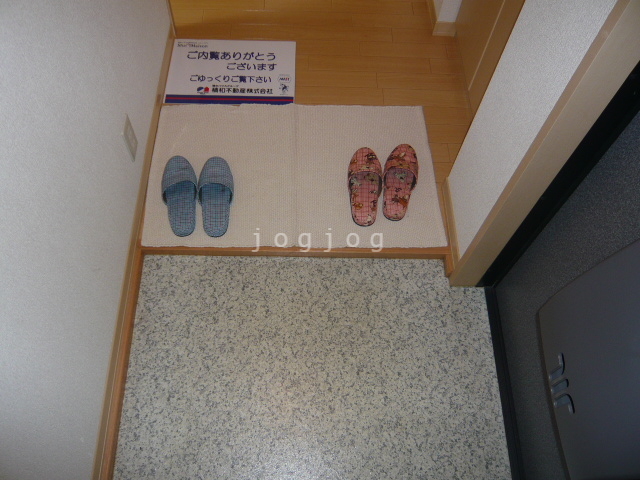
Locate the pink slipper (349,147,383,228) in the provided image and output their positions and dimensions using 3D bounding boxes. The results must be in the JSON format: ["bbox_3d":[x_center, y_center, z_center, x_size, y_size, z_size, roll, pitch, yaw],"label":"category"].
[{"bbox_3d":[0.130,-0.161,1.454,0.097,0.065,0.261,3,62,0],"label":"pink slipper"}]

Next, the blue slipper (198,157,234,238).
[{"bbox_3d":[-0.285,-0.129,1.418,0.101,0.065,0.255,-4,62,-4],"label":"blue slipper"}]

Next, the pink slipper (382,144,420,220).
[{"bbox_3d":[0.229,-0.175,1.467,0.099,0.065,0.261,9,62,3],"label":"pink slipper"}]

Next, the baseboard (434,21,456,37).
[{"bbox_3d":[0.438,-0.737,1.805,0.079,0.060,0.012,0,62,-2],"label":"baseboard"}]

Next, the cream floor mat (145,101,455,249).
[{"bbox_3d":[-0.071,-0.206,1.527,0.832,0.008,0.520,-1,60,-4],"label":"cream floor mat"}]

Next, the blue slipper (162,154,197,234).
[{"bbox_3d":[-0.384,-0.131,1.415,0.099,0.065,0.259,-7,63,-6],"label":"blue slipper"}]

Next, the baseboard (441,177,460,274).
[{"bbox_3d":[0.365,-0.054,1.416,0.012,0.060,0.271,0,62,-2],"label":"baseboard"}]

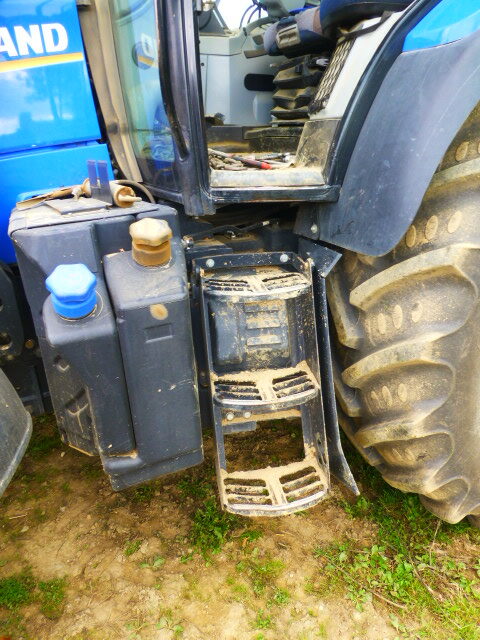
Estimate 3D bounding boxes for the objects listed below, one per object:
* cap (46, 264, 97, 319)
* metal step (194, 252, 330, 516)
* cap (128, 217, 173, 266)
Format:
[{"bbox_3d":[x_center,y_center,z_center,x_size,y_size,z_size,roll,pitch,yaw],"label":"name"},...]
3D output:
[{"bbox_3d":[-0.398,-0.067,1.060,0.121,0.080,0.111,-5,45,-9],"label":"cap"},{"bbox_3d":[0.075,0.179,1.321,0.340,0.668,0.362,-5,22,-9],"label":"metal step"},{"bbox_3d":[-0.235,-0.202,1.165,0.110,0.078,0.106,-5,45,-9],"label":"cap"}]

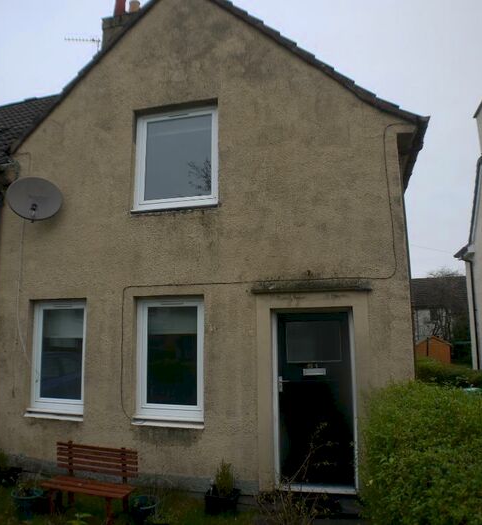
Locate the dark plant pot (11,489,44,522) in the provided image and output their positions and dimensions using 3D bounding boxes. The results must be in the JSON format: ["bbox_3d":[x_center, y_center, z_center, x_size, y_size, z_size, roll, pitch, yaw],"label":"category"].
[{"bbox_3d":[-2.426,2.768,6.450,0.360,0.300,0.360,0,-10,0],"label":"dark plant pot"}]

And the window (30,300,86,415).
[{"bbox_3d":[-2.407,1.236,7.473,0.800,1.470,0.100,-3,-10,15],"label":"window"}]

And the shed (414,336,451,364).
[{"bbox_3d":[9.107,4.601,26.821,1.750,2.100,2.100,-3,-10,15],"label":"shed"}]

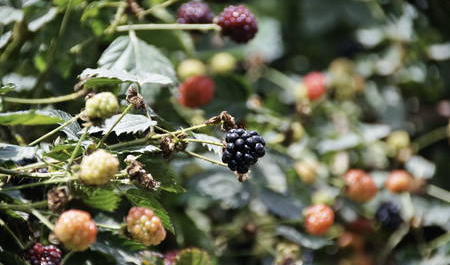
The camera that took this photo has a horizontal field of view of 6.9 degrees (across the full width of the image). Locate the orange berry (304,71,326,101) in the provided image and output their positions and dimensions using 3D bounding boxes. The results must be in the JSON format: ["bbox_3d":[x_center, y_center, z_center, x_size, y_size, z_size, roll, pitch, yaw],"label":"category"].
[{"bbox_3d":[0.045,-0.023,1.860,0.011,0.014,0.012,0,6,0],"label":"orange berry"}]

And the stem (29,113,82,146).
[{"bbox_3d":[-0.074,-0.001,1.640,0.027,0.002,0.002,-31,0,0],"label":"stem"}]

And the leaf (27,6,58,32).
[{"bbox_3d":[-0.093,-0.058,1.920,0.020,0.004,0.016,-37,25,0],"label":"leaf"}]

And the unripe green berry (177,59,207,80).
[{"bbox_3d":[-0.018,-0.032,1.970,0.015,0.015,0.015,0,10,0],"label":"unripe green berry"}]

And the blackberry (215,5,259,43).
[{"bbox_3d":[0.006,-0.052,1.800,0.019,0.018,0.019,0,6,0],"label":"blackberry"}]

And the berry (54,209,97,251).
[{"bbox_3d":[-0.070,0.046,1.750,0.020,0.020,0.020,0,6,0],"label":"berry"}]

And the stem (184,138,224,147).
[{"bbox_3d":[-0.009,0.005,1.650,0.018,0.001,0.001,7,0,0],"label":"stem"}]

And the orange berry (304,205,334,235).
[{"bbox_3d":[0.050,0.046,2.000,0.016,0.016,0.016,0,10,0],"label":"orange berry"}]

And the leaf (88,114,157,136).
[{"bbox_3d":[-0.049,-0.004,1.800,0.033,0.005,0.019,-4,29,2],"label":"leaf"}]

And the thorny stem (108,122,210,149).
[{"bbox_3d":[-0.029,0.001,1.650,0.046,0.002,0.002,-14,0,0],"label":"thorny stem"}]

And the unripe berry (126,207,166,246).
[{"bbox_3d":[-0.038,0.045,1.800,0.019,0.018,0.018,0,10,0],"label":"unripe berry"}]

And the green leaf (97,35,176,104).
[{"bbox_3d":[-0.043,-0.030,1.800,0.039,0.034,0.016,0,6,0],"label":"green leaf"}]

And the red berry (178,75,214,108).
[{"bbox_3d":[-0.015,-0.021,1.930,0.018,0.017,0.018,0,6,0],"label":"red berry"}]

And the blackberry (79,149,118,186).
[{"bbox_3d":[-0.060,0.017,1.780,0.019,0.017,0.018,0,10,0],"label":"blackberry"}]

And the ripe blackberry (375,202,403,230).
[{"bbox_3d":[0.098,0.050,2.250,0.017,0.018,0.017,0,6,0],"label":"ripe blackberry"}]

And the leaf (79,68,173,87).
[{"bbox_3d":[-0.044,-0.024,1.640,0.041,0.005,0.028,0,10,0],"label":"leaf"}]

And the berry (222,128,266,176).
[{"bbox_3d":[0.009,0.009,1.780,0.020,0.021,0.020,0,10,0],"label":"berry"}]

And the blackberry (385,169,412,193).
[{"bbox_3d":[0.085,0.024,1.820,0.013,0.012,0.013,0,6,0],"label":"blackberry"}]

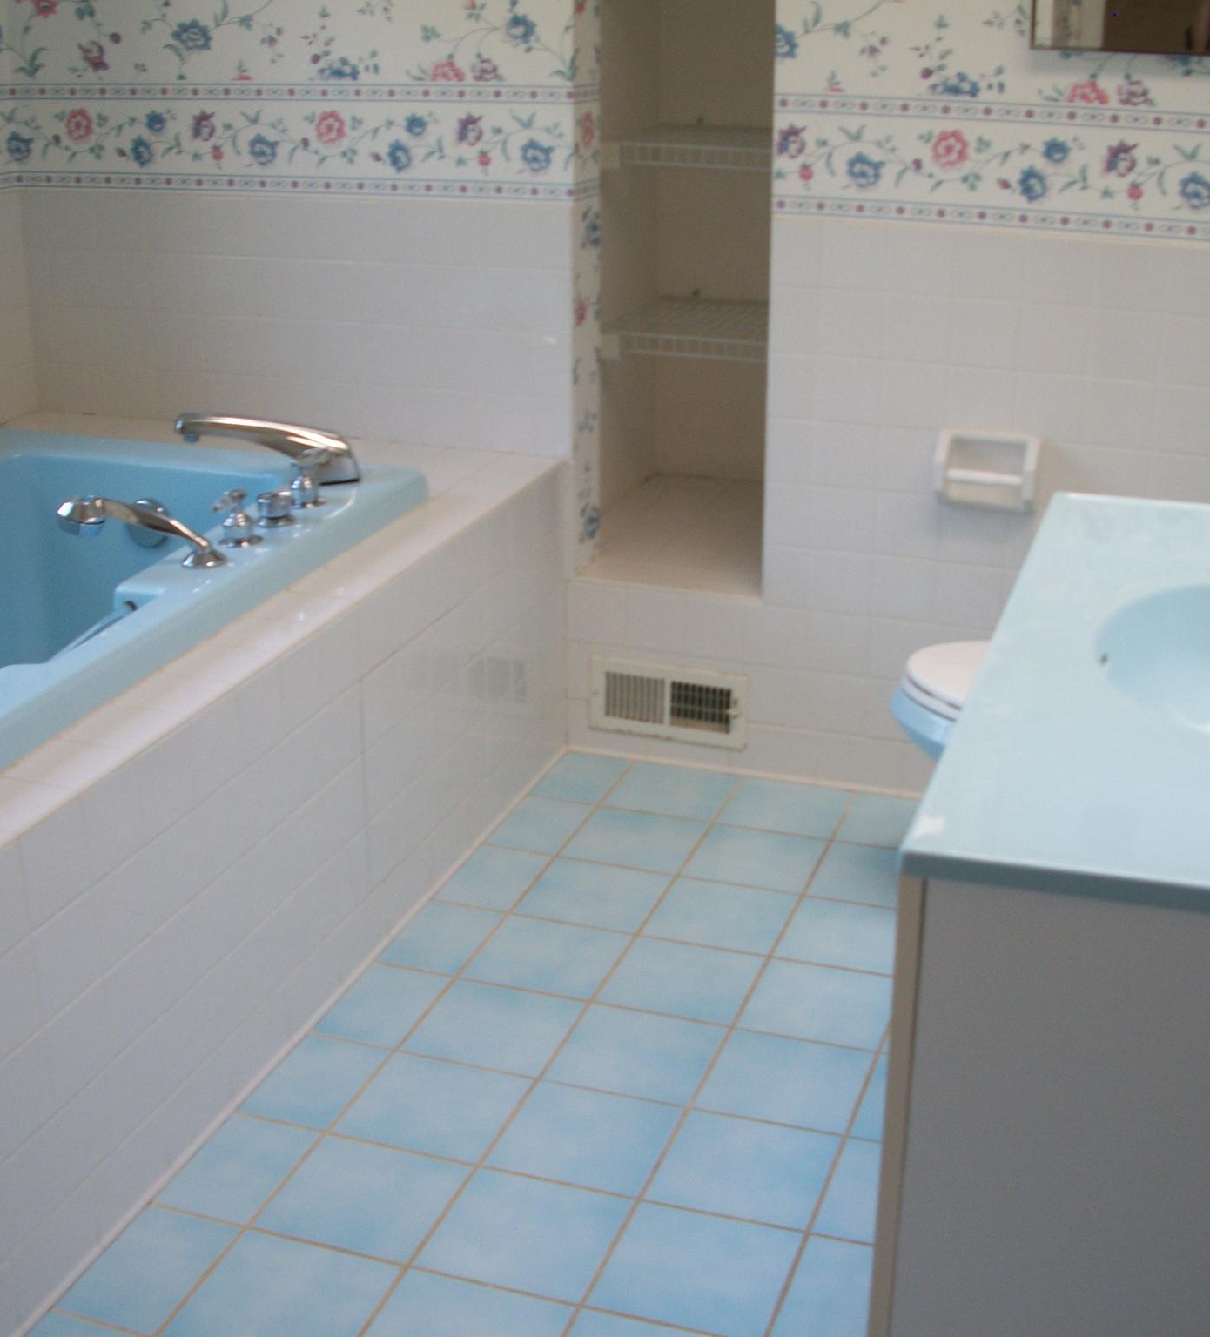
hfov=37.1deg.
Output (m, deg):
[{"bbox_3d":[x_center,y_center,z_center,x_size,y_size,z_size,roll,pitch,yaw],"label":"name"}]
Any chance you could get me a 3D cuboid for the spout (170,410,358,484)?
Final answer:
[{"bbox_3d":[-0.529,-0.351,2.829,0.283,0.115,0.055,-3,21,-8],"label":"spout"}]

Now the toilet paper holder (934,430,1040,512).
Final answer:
[{"bbox_3d":[0.604,-0.302,2.851,0.157,0.124,0.070,7,22,18],"label":"toilet paper holder"}]

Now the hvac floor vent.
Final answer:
[{"bbox_3d":[0.109,0.065,3.205,0.293,0.142,0.020,7,22,18],"label":"hvac floor vent"}]

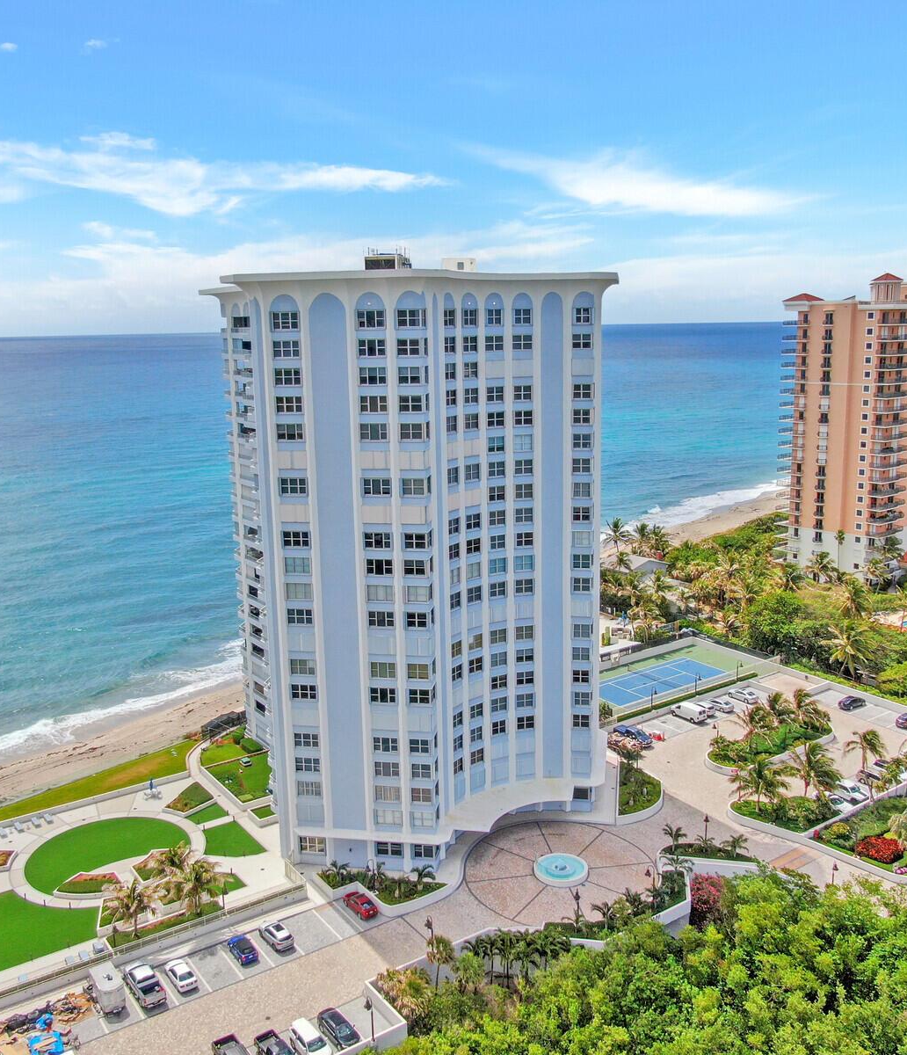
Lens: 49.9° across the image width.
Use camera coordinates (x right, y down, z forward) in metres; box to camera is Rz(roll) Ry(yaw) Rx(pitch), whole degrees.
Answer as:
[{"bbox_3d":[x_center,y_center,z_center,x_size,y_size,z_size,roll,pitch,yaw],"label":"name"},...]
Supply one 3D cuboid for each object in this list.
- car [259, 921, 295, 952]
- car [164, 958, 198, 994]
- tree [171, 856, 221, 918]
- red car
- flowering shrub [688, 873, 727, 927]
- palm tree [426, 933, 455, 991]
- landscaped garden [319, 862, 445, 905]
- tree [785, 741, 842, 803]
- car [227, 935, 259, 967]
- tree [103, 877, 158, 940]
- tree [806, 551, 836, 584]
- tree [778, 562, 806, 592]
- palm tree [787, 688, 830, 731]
[{"bbox_3d":[-17.449,40.300,96.965,1.840,1.600,4.600,-9,14,-34],"label":"car"},{"bbox_3d":[-24.523,39.814,87.435,1.730,1.400,4.450,-9,14,-34],"label":"car"},{"bbox_3d":[-24.530,34.196,92.719,5.000,6.200,5.000,-1,12,0],"label":"tree"},{"bbox_3d":[-9.658,39.259,101.757,1.800,1.400,4.500,-9,14,-34],"label":"red car"},{"bbox_3d":[26.765,39.658,102.619,4.000,6.850,4.000,-9,14,-34],"label":"flowering shrub"},{"bbox_3d":[-1.404,42.153,94.227,2.800,6.850,2.800,-1,12,0],"label":"palm tree"},{"bbox_3d":[-8.129,37.464,103.129,14.727,2.700,5.059,1,12,10],"label":"landscaped garden"},{"bbox_3d":[42.505,29.059,115.490,6.360,7.220,6.360,3,13,21],"label":"tree"},{"bbox_3d":[-20.455,40.800,95.075,1.770,1.500,4.300,-9,14,-34],"label":"car"},{"bbox_3d":[-30.106,35.874,91.244,4.980,5.780,4.980,-5,13,-20],"label":"tree"},{"bbox_3d":[79.487,8.715,211.334,7.000,7.300,6.800,-1,12,0],"label":"tree"},{"bbox_3d":[71.327,10.809,203.770,5.900,7.000,5.900,-1,12,0],"label":"tree"},{"bbox_3d":[49.269,25.344,135.404,5.460,6.120,5.460,3,13,20],"label":"palm tree"}]

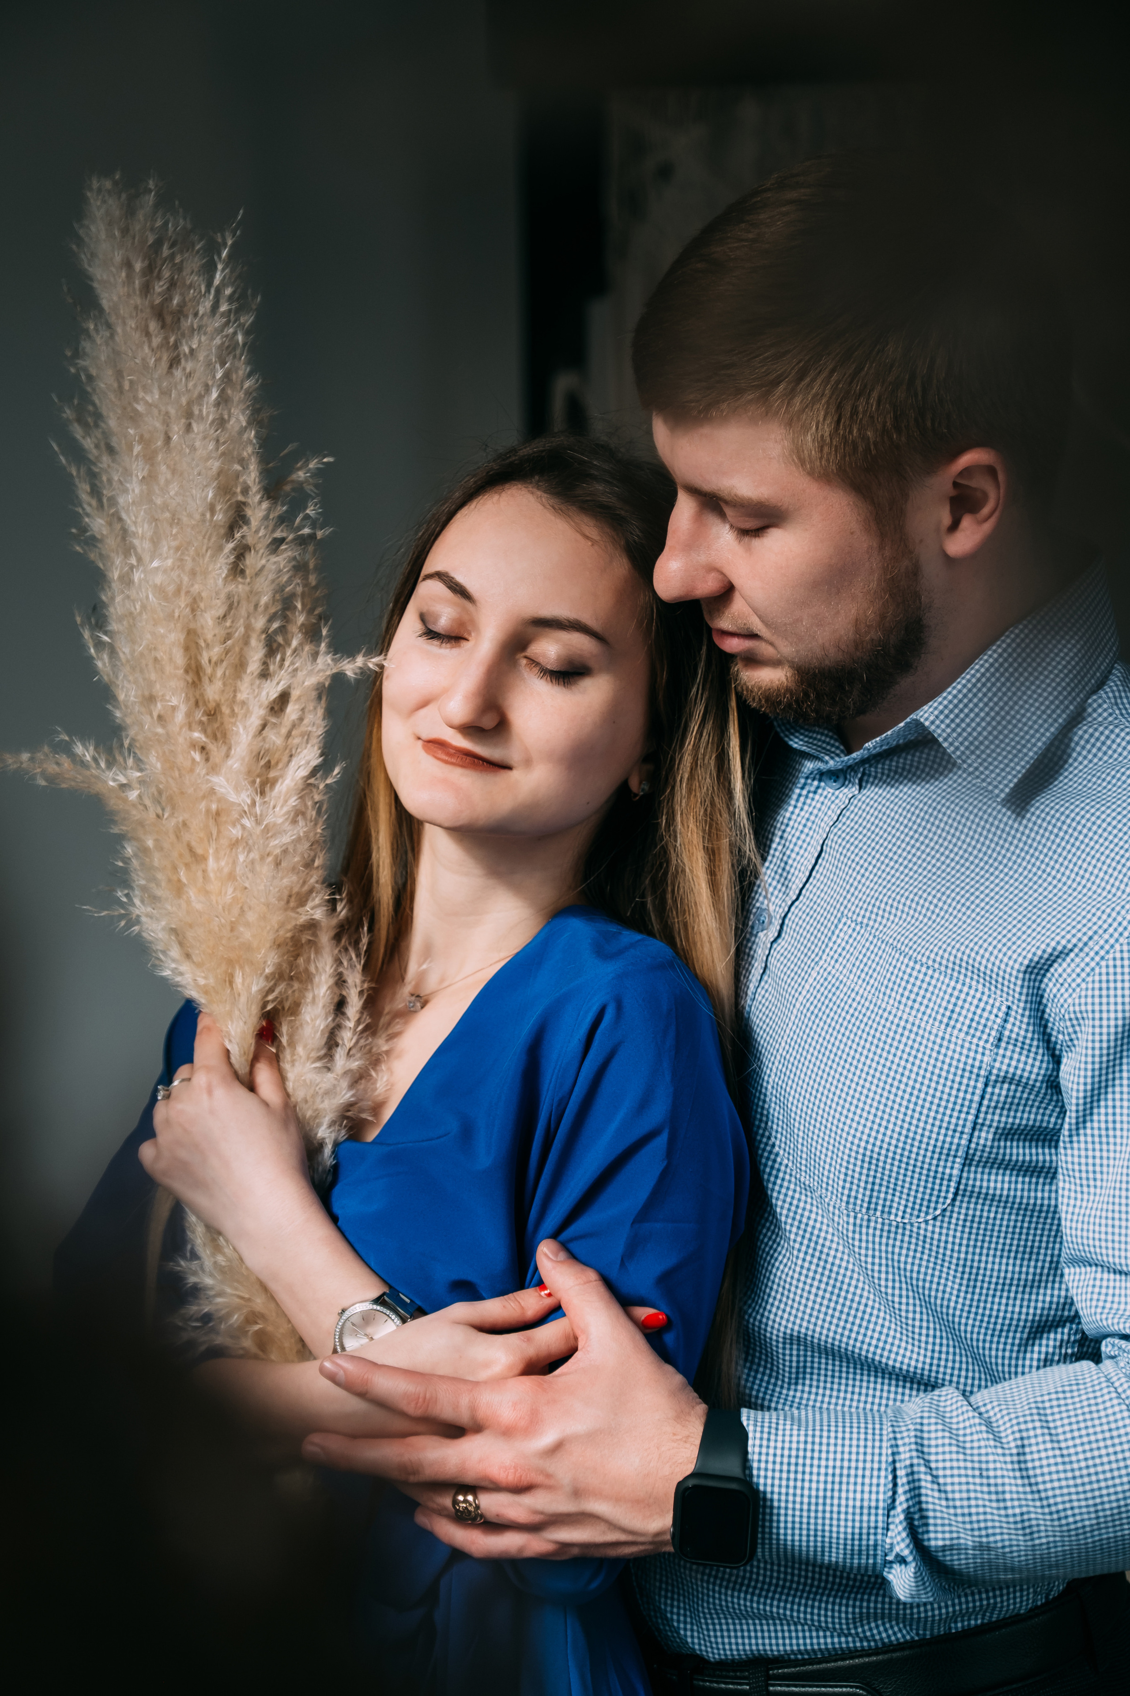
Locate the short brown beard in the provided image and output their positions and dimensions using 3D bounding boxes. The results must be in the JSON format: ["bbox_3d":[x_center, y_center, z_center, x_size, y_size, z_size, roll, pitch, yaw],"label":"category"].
[{"bbox_3d":[0.126,-0.110,1.820,0.095,0.090,0.135,-15,8,-21],"label":"short brown beard"}]

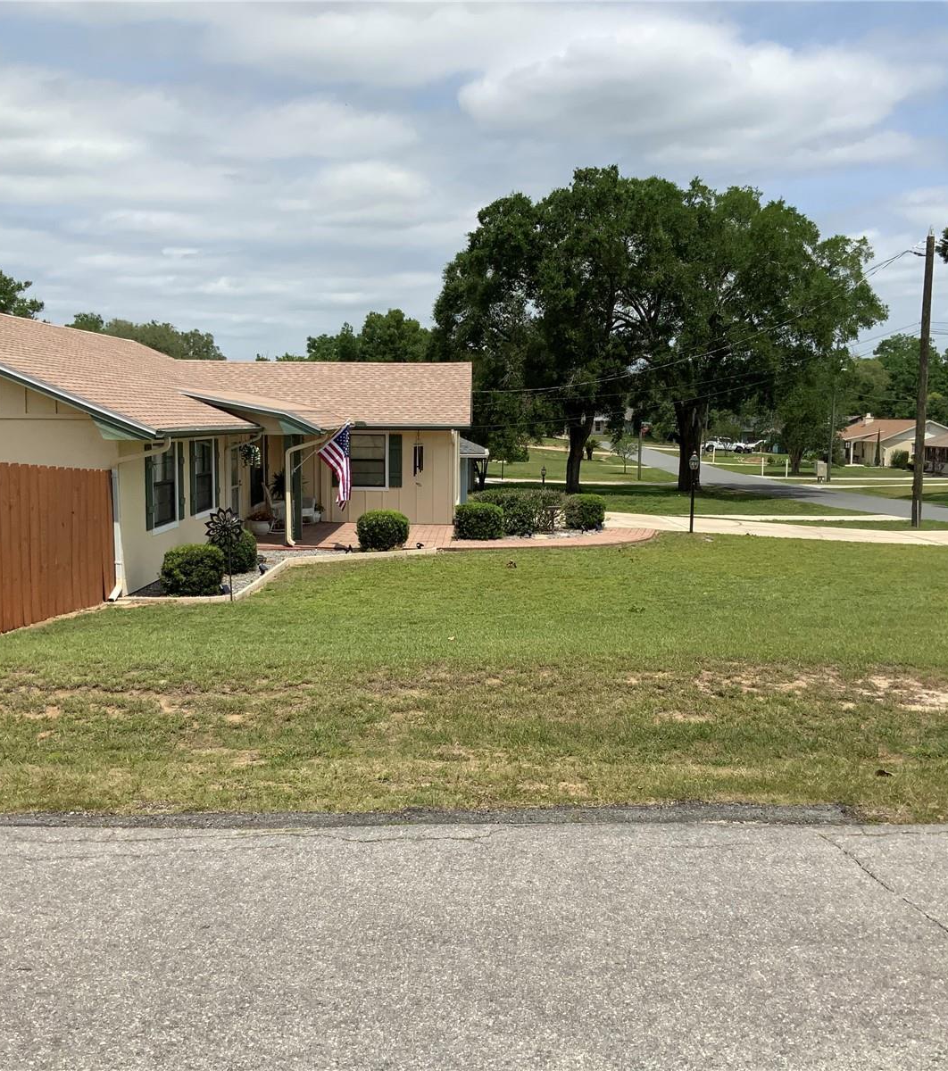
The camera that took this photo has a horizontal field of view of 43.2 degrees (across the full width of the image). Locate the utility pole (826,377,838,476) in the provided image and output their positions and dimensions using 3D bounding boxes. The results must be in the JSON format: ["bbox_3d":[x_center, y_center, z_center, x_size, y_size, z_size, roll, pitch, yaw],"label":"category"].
[{"bbox_3d":[21.450,-7.634,71.557,0.300,8.800,0.300,0,6,0],"label":"utility pole"}]

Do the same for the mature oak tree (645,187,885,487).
[{"bbox_3d":[13.288,-9.053,55.295,12.000,14.000,12.000,0,6,0],"label":"mature oak tree"}]

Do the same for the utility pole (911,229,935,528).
[{"bbox_3d":[13.106,-4.525,34.867,0.300,8.600,0.300,0,6,0],"label":"utility pole"}]

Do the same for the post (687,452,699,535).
[{"bbox_3d":[5.582,-1.117,30.595,0.260,2.090,0.260,0,6,0],"label":"post"}]

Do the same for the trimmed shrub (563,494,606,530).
[{"bbox_3d":[2.711,-0.595,29.057,1.020,0.850,1.050,0,6,0],"label":"trimmed shrub"}]

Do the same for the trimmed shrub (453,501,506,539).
[{"bbox_3d":[0.137,-0.340,26.210,1.100,0.800,1.100,0,6,0],"label":"trimmed shrub"}]

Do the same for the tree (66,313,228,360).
[{"bbox_3d":[-25.875,-12.051,94.436,12.400,11.200,11.500,0,6,0],"label":"tree"}]

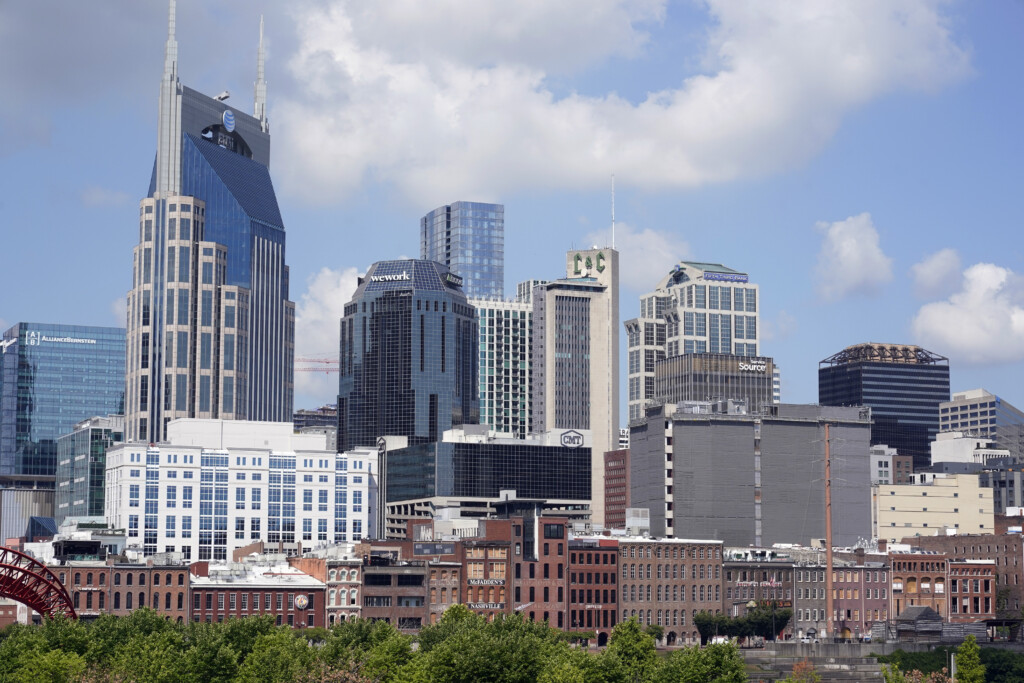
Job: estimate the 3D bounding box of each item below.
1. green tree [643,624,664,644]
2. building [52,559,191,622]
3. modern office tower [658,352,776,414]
[{"bbox_3d":[29.490,61.370,414.960,4.700,4.800,4.700,0,-7,0],"label":"green tree"},{"bbox_3d":[-82.644,53.177,401.473,26.420,17.096,38.000,3,-8,-24],"label":"building"},{"bbox_3d":[77.505,49.571,757.388,35.421,85.705,29.000,3,-8,-24],"label":"modern office tower"}]

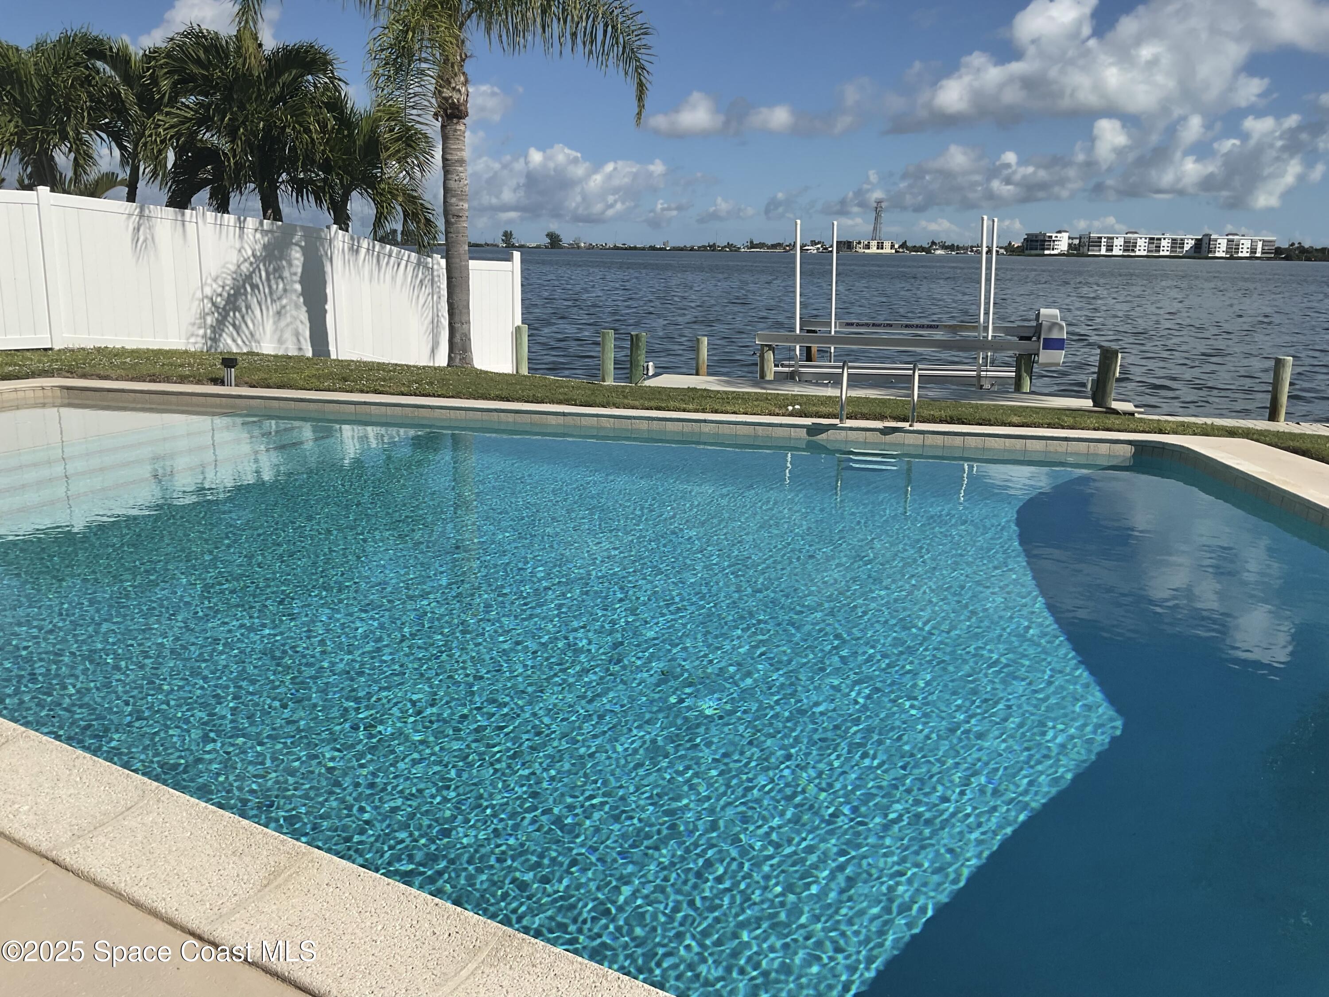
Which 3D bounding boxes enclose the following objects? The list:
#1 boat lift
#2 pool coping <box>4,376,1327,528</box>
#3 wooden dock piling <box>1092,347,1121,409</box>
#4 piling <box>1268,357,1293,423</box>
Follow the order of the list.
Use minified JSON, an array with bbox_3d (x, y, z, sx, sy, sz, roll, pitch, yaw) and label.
[{"bbox_3d":[3.781,-2.926,16.618,4.150,2.420,3.650,5,13,17],"label":"boat lift"},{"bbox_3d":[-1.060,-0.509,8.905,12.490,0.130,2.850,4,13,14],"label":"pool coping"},{"bbox_3d":[5.322,-1.459,13.410,0.240,0.700,0.240,6,14,21],"label":"wooden dock piling"},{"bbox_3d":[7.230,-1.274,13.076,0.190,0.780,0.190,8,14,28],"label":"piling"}]

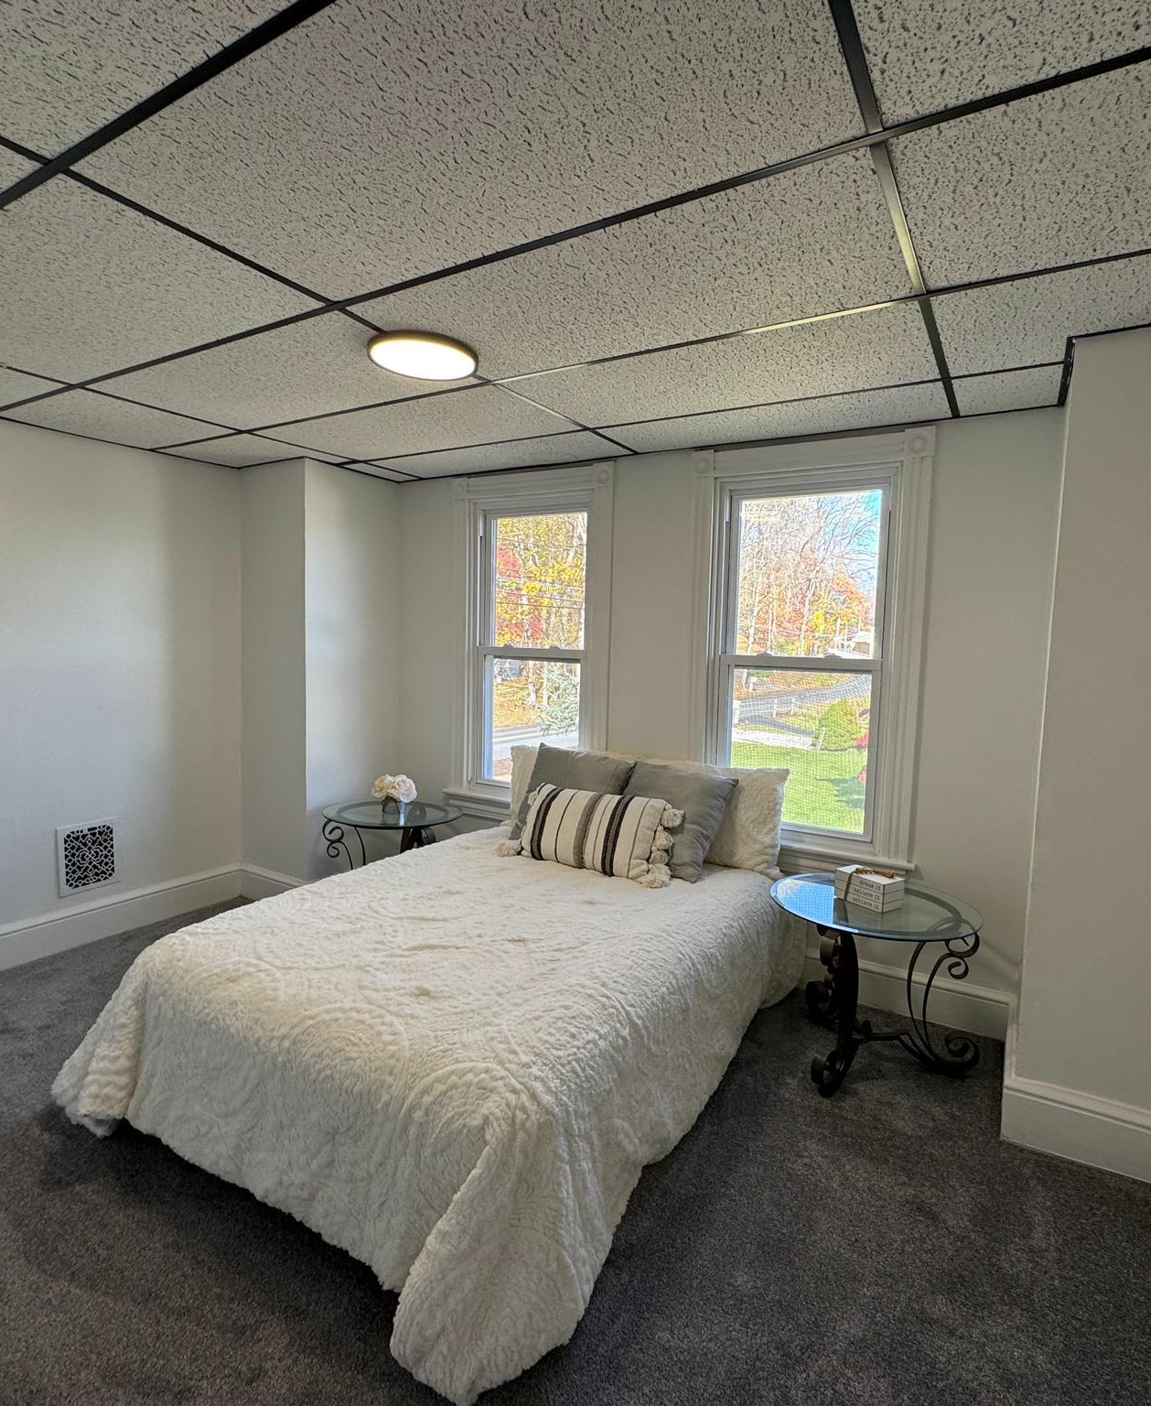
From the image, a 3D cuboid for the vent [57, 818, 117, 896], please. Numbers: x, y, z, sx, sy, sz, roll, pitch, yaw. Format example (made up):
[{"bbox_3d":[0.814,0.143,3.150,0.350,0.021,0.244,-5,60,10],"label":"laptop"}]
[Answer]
[{"bbox_3d":[-2.011,0.635,3.131,0.020,0.280,0.230,4,5,32],"label":"vent"}]

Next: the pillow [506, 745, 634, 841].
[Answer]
[{"bbox_3d":[-0.024,0.400,3.106,0.450,0.420,0.150,4,-12,31],"label":"pillow"}]

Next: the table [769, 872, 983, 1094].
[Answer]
[{"bbox_3d":[0.933,0.896,2.413,0.610,0.540,0.610,4,5,31],"label":"table"}]

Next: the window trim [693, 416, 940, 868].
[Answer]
[{"bbox_3d":[0.860,-0.206,2.900,0.845,1.520,0.110,4,5,29],"label":"window trim"}]

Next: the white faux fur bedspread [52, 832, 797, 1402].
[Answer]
[{"bbox_3d":[-0.218,0.883,2.426,1.500,0.480,1.920,4,5,29],"label":"white faux fur bedspread"}]

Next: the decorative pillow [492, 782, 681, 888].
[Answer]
[{"bbox_3d":[0.053,0.482,2.902,0.660,0.330,0.160,4,-17,37],"label":"decorative pillow"}]

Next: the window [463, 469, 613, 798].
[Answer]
[{"bbox_3d":[-0.223,-0.278,3.498,0.875,1.540,0.080,4,5,29],"label":"window"}]

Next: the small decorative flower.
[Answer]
[{"bbox_3d":[-0.815,0.403,3.414,0.185,0.165,0.185,0,5,-14],"label":"small decorative flower"}]

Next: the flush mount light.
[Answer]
[{"bbox_3d":[-0.418,-0.958,2.110,0.300,0.030,0.300,1,4,0],"label":"flush mount light"}]

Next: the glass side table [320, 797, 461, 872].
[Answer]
[{"bbox_3d":[-0.837,0.757,3.465,0.610,0.530,0.610,4,5,31],"label":"glass side table"}]

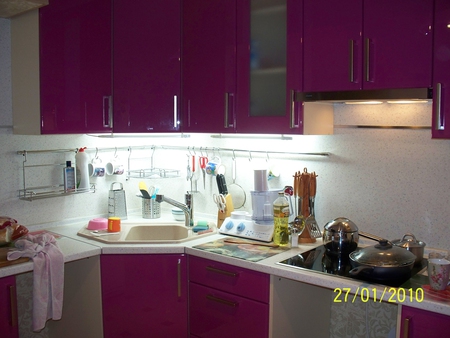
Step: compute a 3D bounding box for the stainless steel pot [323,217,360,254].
[{"bbox_3d":[0.555,0.305,2.221,0.172,0.155,0.172,0,5,0],"label":"stainless steel pot"}]

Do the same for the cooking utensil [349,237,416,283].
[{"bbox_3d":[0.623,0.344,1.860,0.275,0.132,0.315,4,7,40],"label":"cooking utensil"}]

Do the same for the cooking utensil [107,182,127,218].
[{"bbox_3d":[-0.677,0.202,2.945,0.095,0.227,0.078,-4,7,-43],"label":"cooking utensil"}]

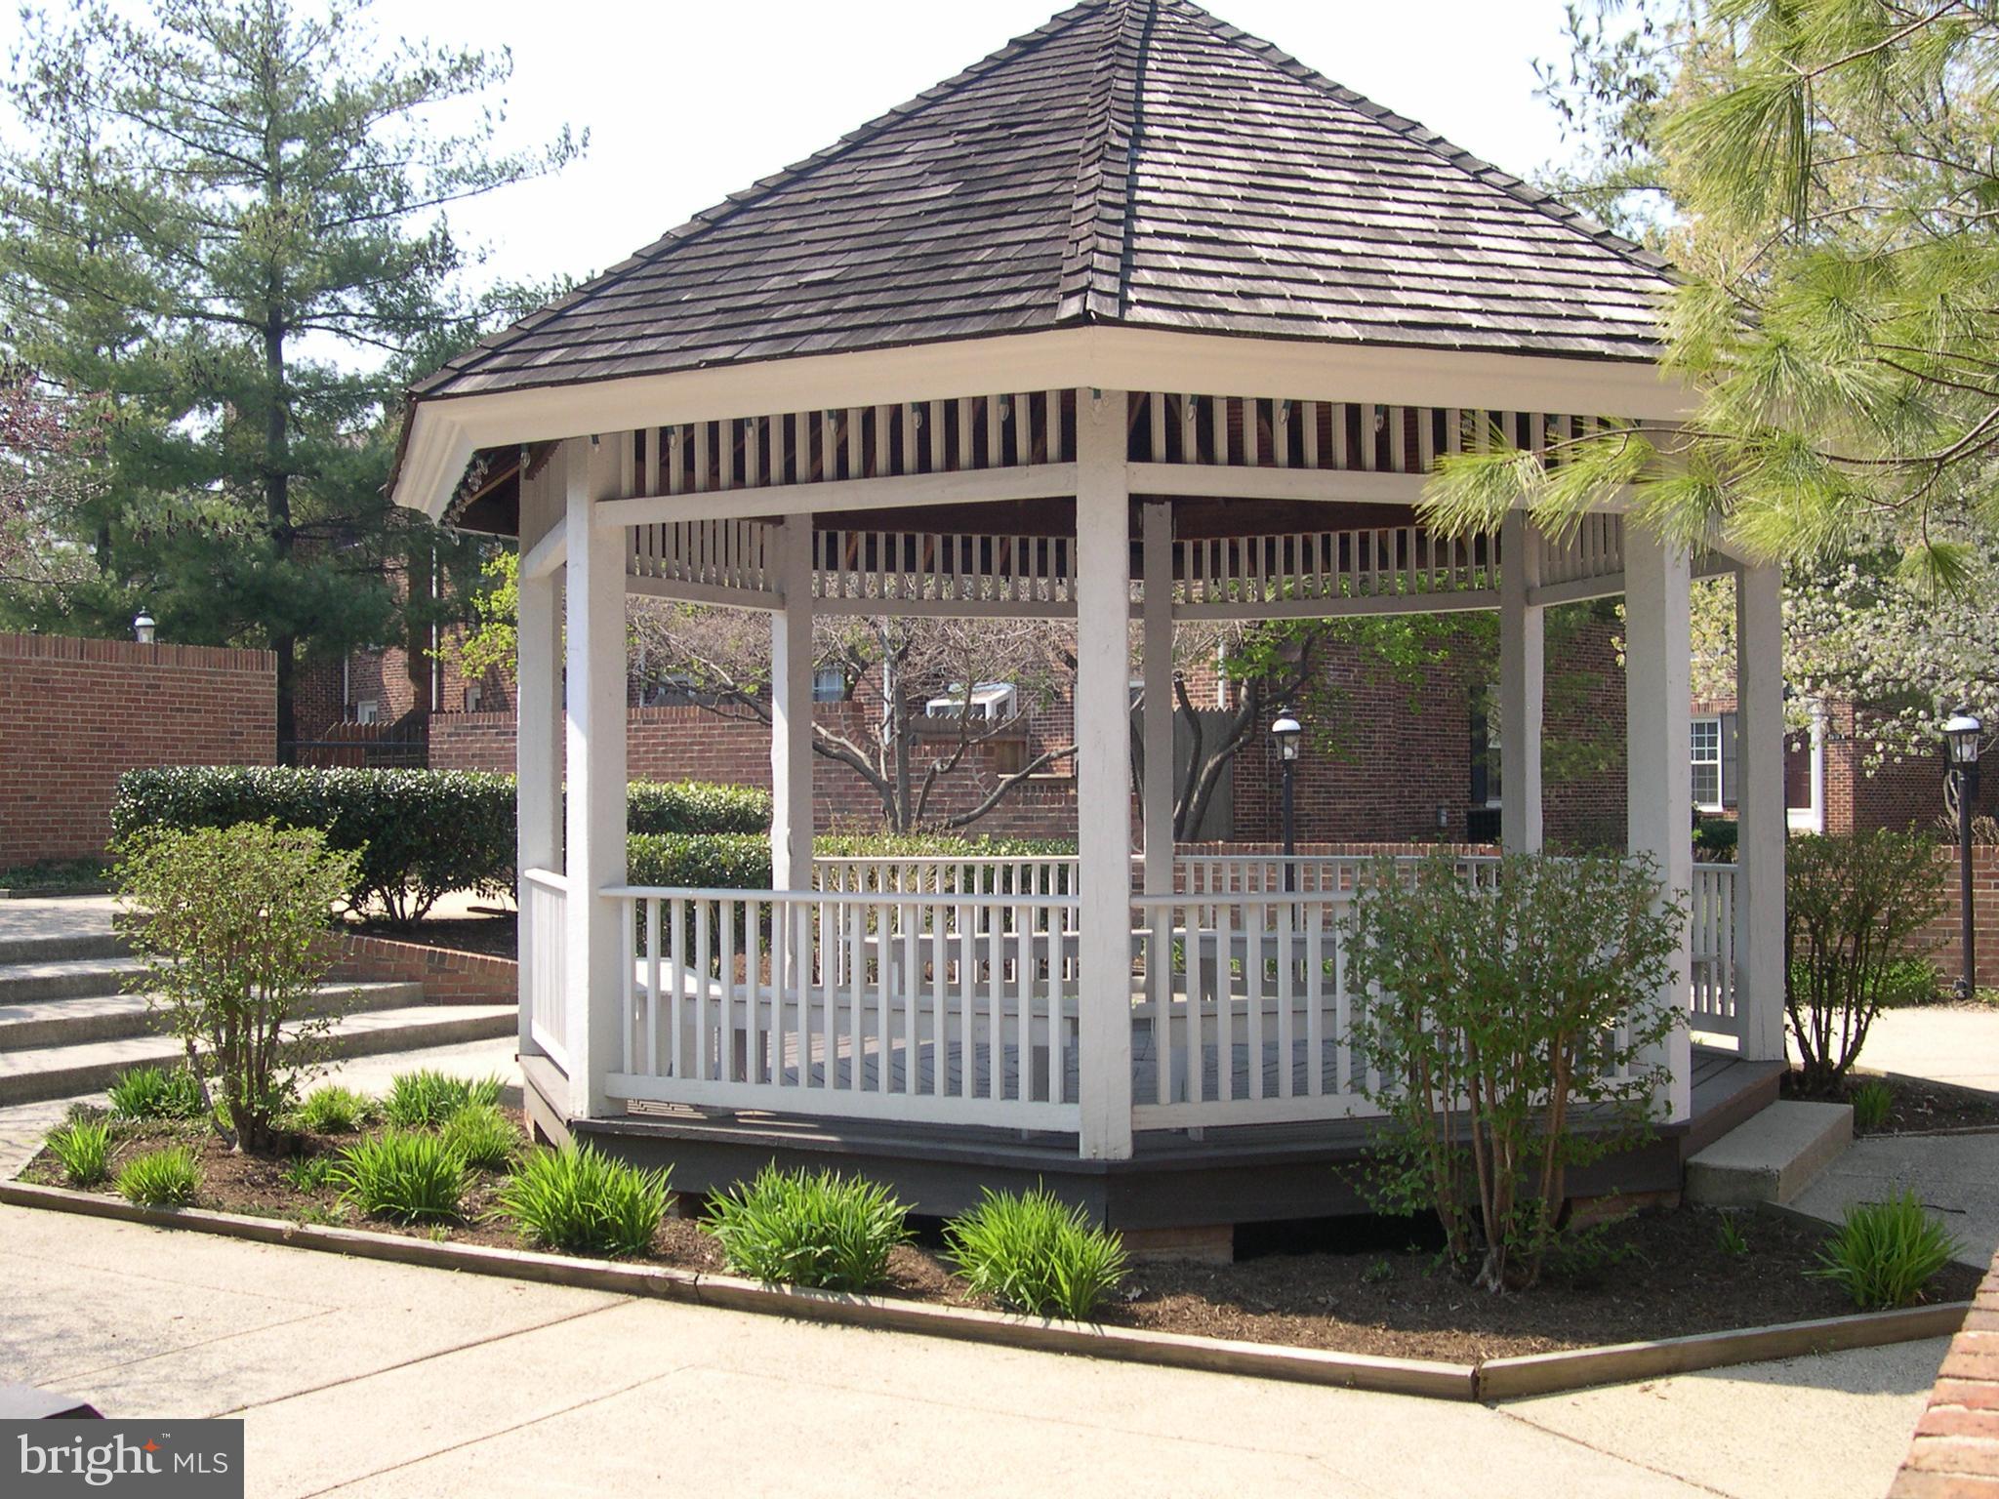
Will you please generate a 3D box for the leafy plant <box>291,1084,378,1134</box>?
[{"bbox_3d":[-2.922,1.548,9.649,0.370,0.220,0.350,0,-1,-17],"label":"leafy plant"}]

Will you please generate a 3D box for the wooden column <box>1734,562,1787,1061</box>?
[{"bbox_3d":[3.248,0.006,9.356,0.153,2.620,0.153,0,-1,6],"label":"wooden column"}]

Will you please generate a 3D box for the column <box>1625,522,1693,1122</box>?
[{"bbox_3d":[2.424,0.030,8.055,0.166,2.680,0.166,1,-2,-39],"label":"column"}]

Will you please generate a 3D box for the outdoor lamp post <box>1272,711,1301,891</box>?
[{"bbox_3d":[2.252,0.703,16.989,0.245,2.060,0.245,0,-1,0],"label":"outdoor lamp post"}]

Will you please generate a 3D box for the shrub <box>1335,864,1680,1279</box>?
[{"bbox_3d":[1.640,1.030,7.050,1.080,1.400,1.000,0,-1,0],"label":"shrub"}]

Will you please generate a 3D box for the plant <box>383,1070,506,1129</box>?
[{"bbox_3d":[-2.485,1.530,9.823,0.520,0.260,0.480,0,-1,-14],"label":"plant"}]

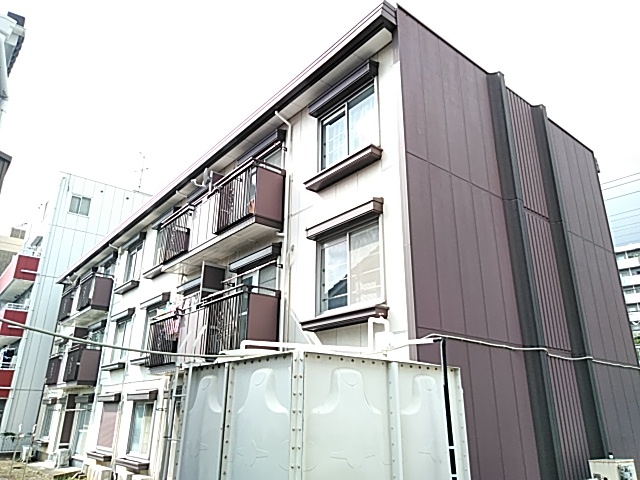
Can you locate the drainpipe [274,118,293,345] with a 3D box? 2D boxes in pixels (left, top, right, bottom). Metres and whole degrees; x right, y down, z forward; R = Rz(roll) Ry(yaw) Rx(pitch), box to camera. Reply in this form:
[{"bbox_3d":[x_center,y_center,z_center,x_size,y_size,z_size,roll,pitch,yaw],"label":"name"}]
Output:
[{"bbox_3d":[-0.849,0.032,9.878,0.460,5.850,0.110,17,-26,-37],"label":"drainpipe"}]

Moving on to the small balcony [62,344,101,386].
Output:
[{"bbox_3d":[-8.481,4.560,17.840,0.700,1.260,1.660,17,-26,-37],"label":"small balcony"}]

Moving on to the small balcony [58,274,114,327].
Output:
[{"bbox_3d":[-9.287,2.465,19.694,0.700,1.330,4.260,17,-26,-37],"label":"small balcony"}]

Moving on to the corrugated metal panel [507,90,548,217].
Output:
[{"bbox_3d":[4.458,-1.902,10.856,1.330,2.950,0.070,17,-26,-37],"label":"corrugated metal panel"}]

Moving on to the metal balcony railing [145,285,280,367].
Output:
[{"bbox_3d":[-2.560,2.130,11.030,0.800,1.300,4.750,17,-26,-37],"label":"metal balcony railing"}]

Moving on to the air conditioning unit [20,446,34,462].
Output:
[{"bbox_3d":[-12.274,8.992,20.988,0.300,0.600,0.780,17,-26,-37],"label":"air conditioning unit"}]

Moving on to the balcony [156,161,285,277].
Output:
[{"bbox_3d":[-2.522,-0.326,11.929,0.800,1.430,4.700,17,-26,-37],"label":"balcony"}]

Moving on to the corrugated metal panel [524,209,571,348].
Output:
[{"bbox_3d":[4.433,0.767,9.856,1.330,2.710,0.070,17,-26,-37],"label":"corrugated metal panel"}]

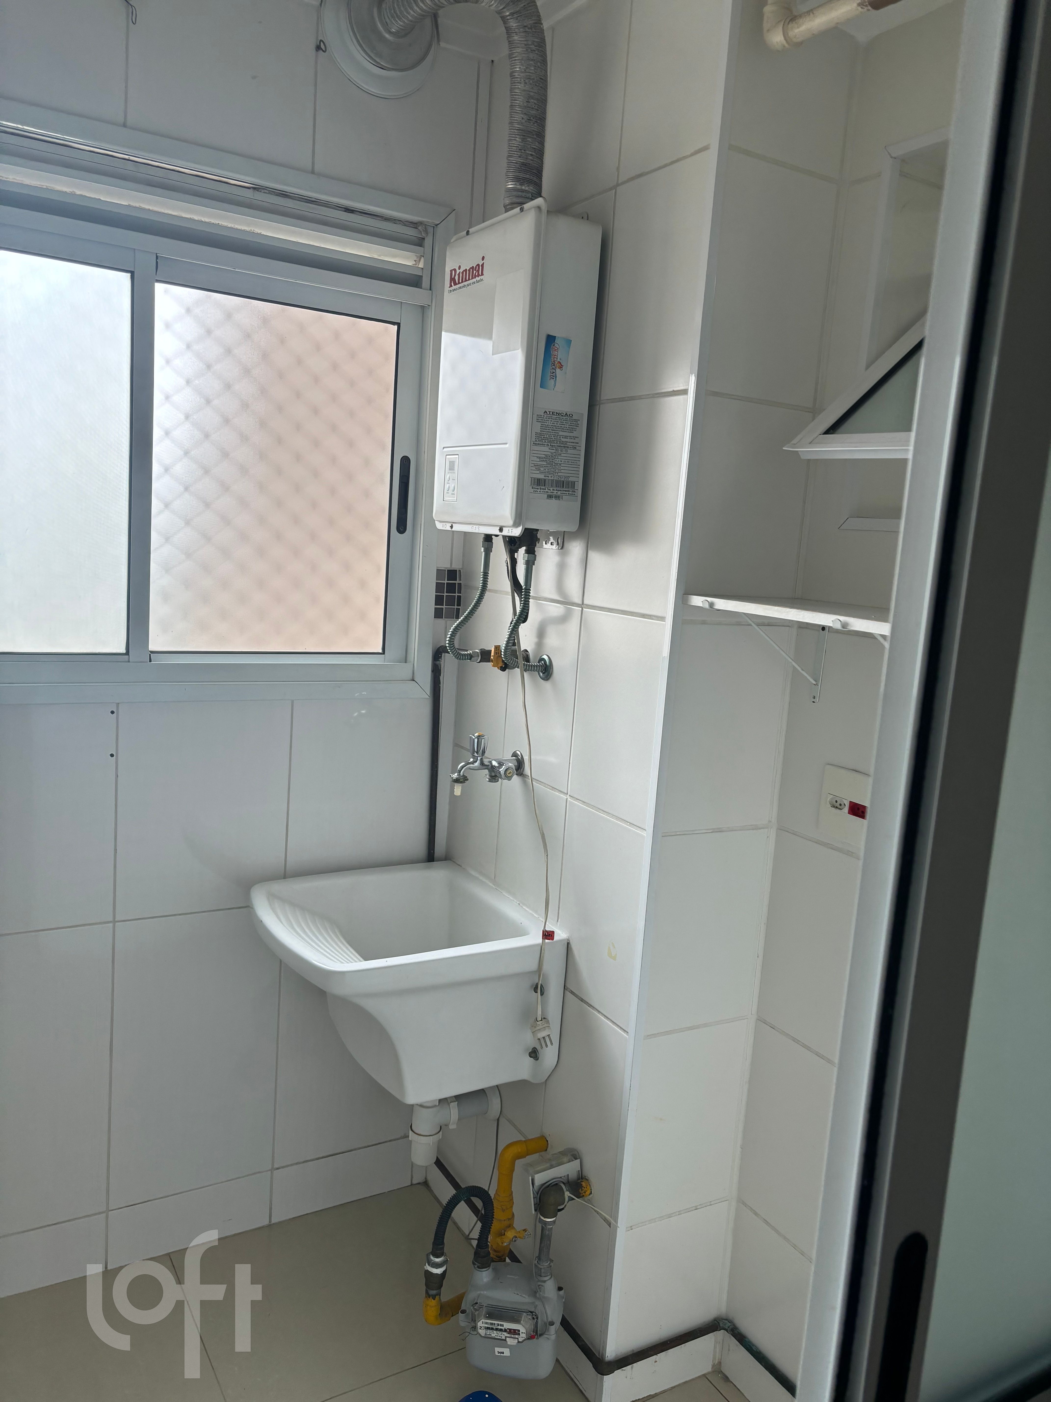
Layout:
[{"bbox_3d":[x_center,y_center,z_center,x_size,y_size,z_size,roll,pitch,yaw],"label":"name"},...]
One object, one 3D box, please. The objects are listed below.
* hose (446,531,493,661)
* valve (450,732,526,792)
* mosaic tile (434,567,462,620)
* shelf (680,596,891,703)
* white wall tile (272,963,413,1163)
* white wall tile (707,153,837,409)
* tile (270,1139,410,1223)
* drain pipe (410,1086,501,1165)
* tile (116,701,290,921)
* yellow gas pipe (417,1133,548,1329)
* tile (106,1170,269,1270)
[{"bbox_3d":[-0.104,-0.195,1.989,0.079,0.234,0.052,-1,10,-30],"label":"hose"},{"bbox_3d":[-0.067,0.118,2.018,0.145,0.112,0.075,-1,10,-30],"label":"valve"},{"bbox_3d":[-0.167,-0.231,2.265,0.066,0.110,0.010,-1,10,-30],"label":"mosaic tile"},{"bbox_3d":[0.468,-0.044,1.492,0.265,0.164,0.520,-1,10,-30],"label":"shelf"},{"bbox_3d":[-0.383,0.716,2.327,0.333,0.607,0.010,-1,10,-30],"label":"white wall tile"},{"bbox_3d":[0.382,-0.646,1.638,0.231,0.346,0.012,-1,10,-30],"label":"white wall tile"},{"bbox_3d":[-0.410,1.077,2.378,0.330,0.126,0.012,-1,10,-30],"label":"tile"},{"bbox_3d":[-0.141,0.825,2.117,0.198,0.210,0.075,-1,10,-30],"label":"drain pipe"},{"bbox_3d":[-0.636,0.210,2.078,0.329,0.425,0.012,-1,10,-30],"label":"tile"},{"bbox_3d":[-0.071,0.981,1.956,0.246,0.306,0.080,-1,10,-30],"label":"yellow gas pipe"},{"bbox_3d":[-0.698,1.082,2.211,0.329,0.126,0.012,-1,10,-30],"label":"tile"}]

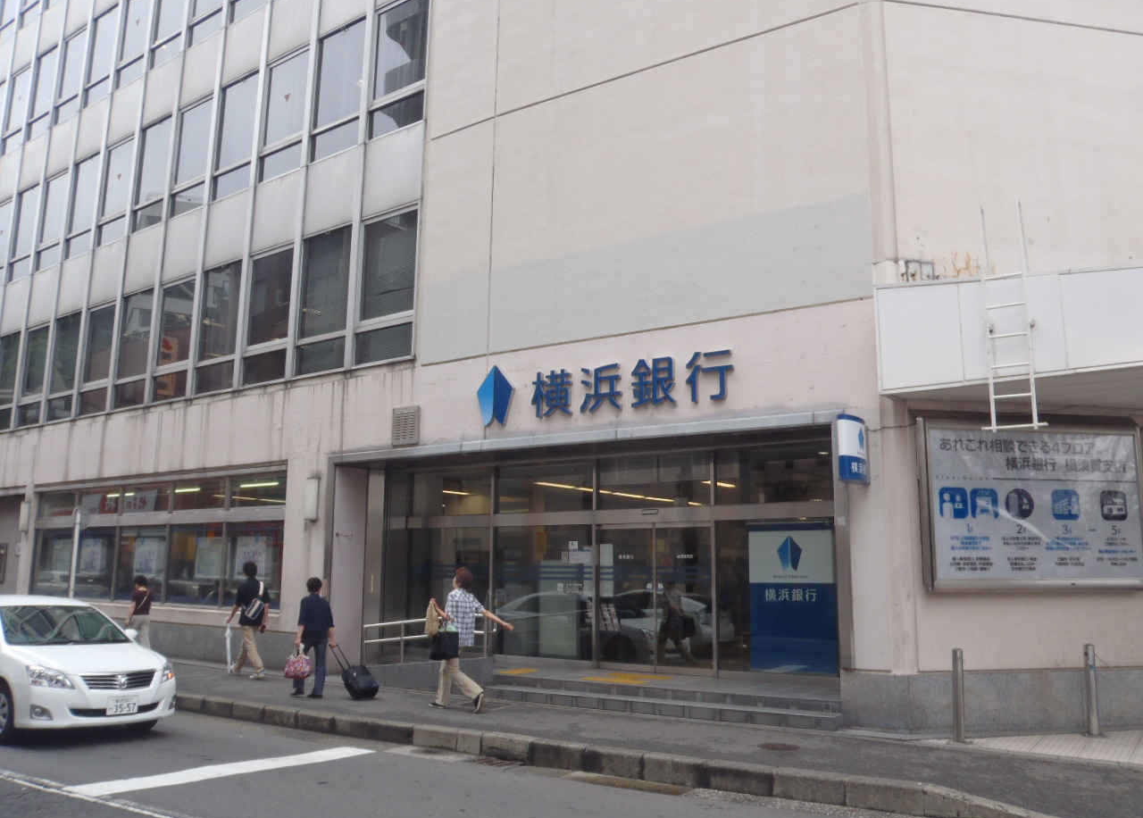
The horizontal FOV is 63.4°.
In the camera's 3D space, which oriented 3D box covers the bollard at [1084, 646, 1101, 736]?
[{"bbox_3d":[5.155,2.773,9.150,0.108,0.865,0.108,1,-11,0],"label":"bollard"}]

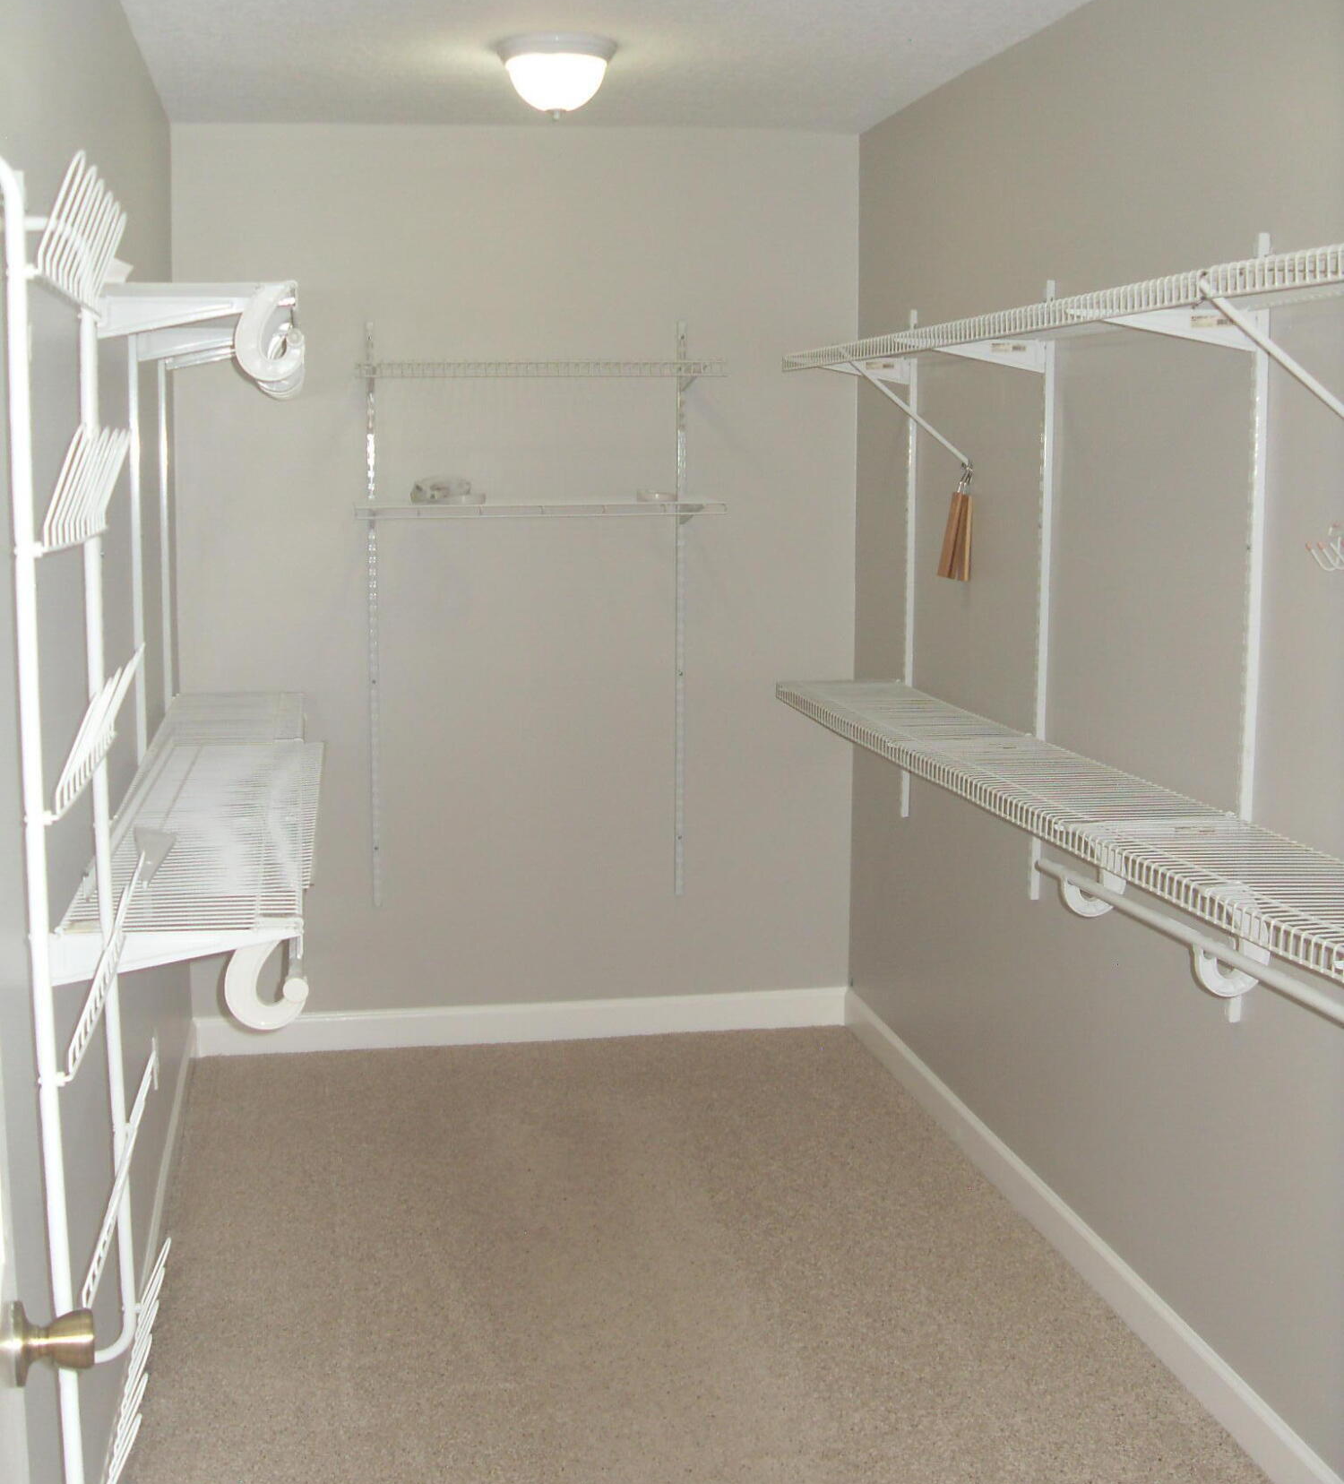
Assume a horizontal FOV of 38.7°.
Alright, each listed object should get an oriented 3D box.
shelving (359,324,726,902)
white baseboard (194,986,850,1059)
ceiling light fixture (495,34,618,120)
[{"bbox_3d":[-0.343,-0.306,4.906,0.904,1.522,0.306,-1,9,-11],"label":"shelving"},{"bbox_3d":[-0.381,0.762,5.209,1.777,0.103,0.015,-1,9,-11],"label":"white baseboard"},{"bbox_3d":[-0.235,-1.339,3.895,0.252,0.153,0.252,-1,9,-11],"label":"ceiling light fixture"}]

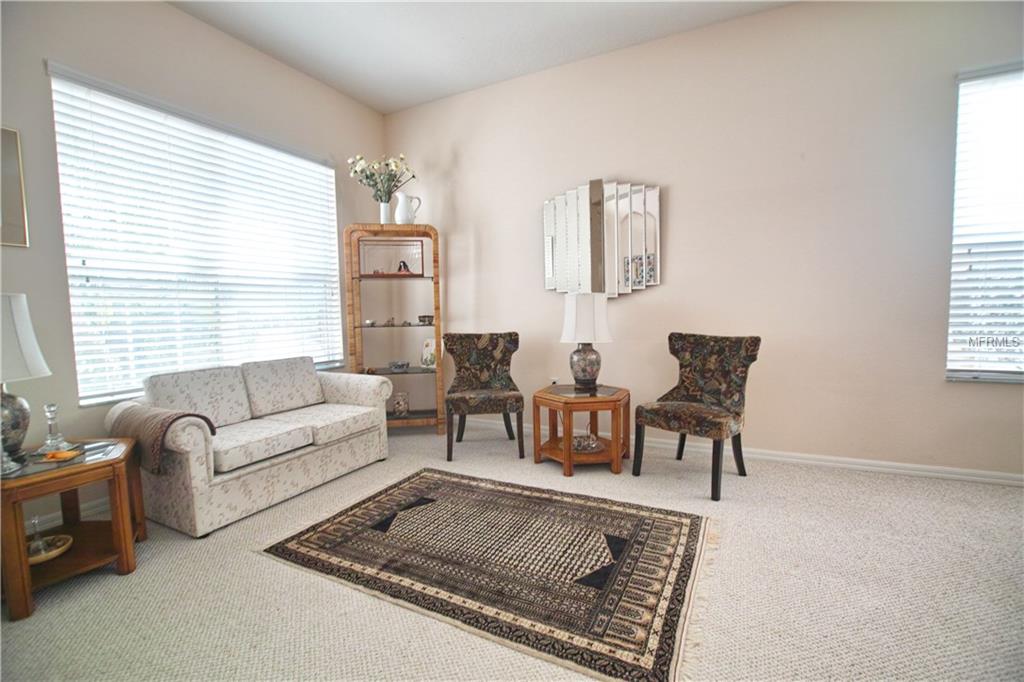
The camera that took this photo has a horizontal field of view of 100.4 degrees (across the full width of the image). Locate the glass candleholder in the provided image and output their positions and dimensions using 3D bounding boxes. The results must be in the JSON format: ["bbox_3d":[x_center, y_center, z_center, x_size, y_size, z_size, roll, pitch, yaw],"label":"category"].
[{"bbox_3d":[-2.182,0.410,2.025,0.134,0.217,0.134,1,4,26],"label":"glass candleholder"}]

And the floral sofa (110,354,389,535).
[{"bbox_3d":[-1.649,0.560,2.929,0.840,0.795,1.590,1,4,29],"label":"floral sofa"}]

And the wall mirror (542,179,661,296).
[{"bbox_3d":[0.723,-0.837,3.526,0.969,0.963,0.062,1,4,26],"label":"wall mirror"}]

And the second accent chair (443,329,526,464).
[{"bbox_3d":[-0.239,0.423,3.513,0.638,0.935,0.605,-1,4,-3],"label":"second accent chair"}]

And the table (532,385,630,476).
[{"bbox_3d":[0.535,0.642,3.200,0.650,0.510,0.728,1,4,26],"label":"table"}]

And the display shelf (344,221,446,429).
[{"bbox_3d":[-1.071,-0.083,4.017,0.812,1.911,0.352,-2,4,-8],"label":"display shelf"}]

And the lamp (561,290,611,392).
[{"bbox_3d":[0.567,0.005,3.267,0.409,0.750,0.409,1,4,26],"label":"lamp"}]

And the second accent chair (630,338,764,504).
[{"bbox_3d":[1.216,0.442,2.843,0.605,0.930,0.627,-5,5,-42],"label":"second accent chair"}]

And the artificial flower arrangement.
[{"bbox_3d":[-1.196,-1.480,3.910,0.623,0.458,0.470,-2,4,-8],"label":"artificial flower arrangement"}]

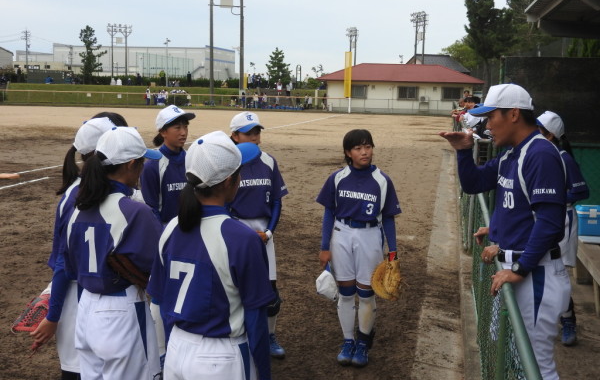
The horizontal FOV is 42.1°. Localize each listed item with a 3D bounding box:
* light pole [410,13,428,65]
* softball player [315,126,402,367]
[{"bbox_3d":[16.628,-18.562,109.815,1.000,12.871,4.300,-1,8,-20],"label":"light pole"},{"bbox_3d":[0.406,0.376,5.096,0.550,1.530,0.360,1,7,-1],"label":"softball player"}]

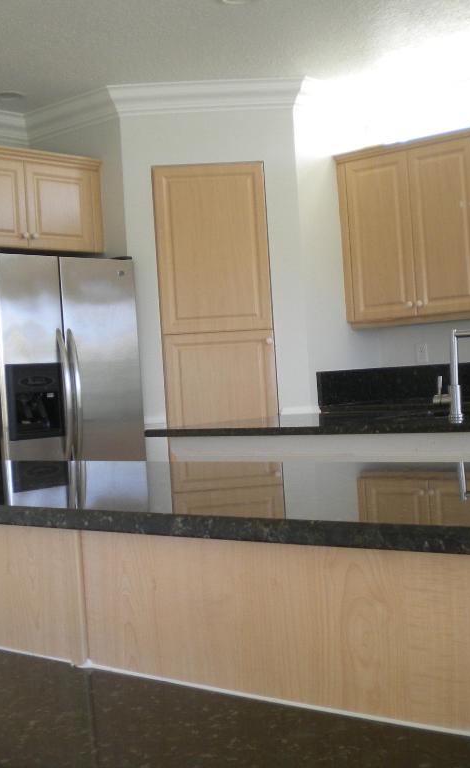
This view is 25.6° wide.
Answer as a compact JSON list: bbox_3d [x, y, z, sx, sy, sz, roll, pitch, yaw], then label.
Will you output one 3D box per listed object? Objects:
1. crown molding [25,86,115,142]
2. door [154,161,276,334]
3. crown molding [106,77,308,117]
[{"bbox_3d":[-0.971,-1.535,5.954,0.860,0.151,0.095,-2,2,43],"label":"crown molding"},{"bbox_3d":[-0.117,-0.748,5.695,0.610,0.935,0.035,-3,1,-3],"label":"door"},{"bbox_3d":[-0.152,-1.577,5.676,1.062,0.151,0.095,-3,1,-2],"label":"crown molding"}]

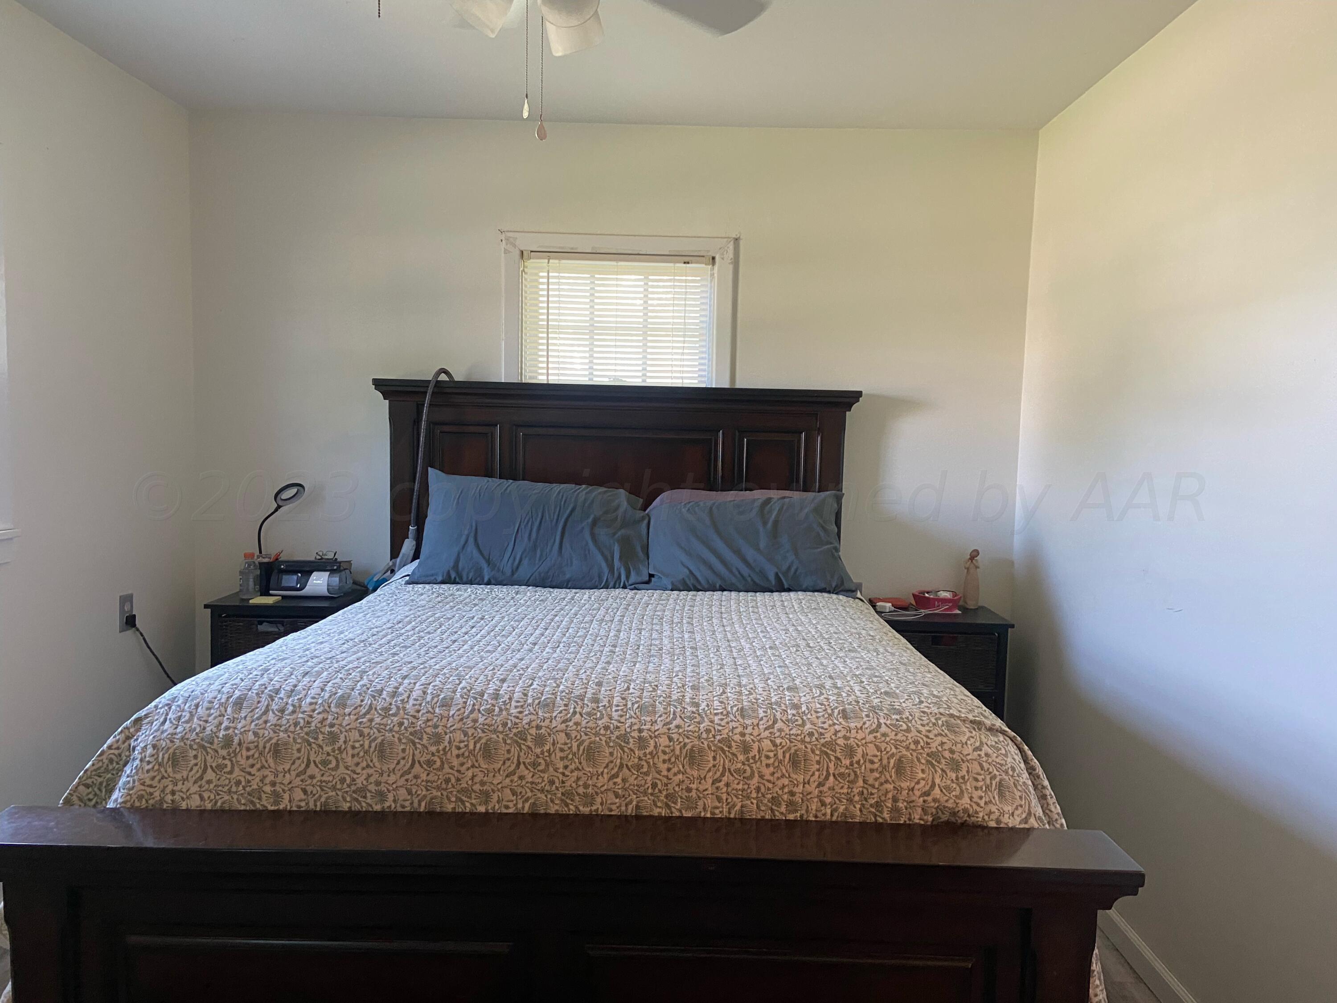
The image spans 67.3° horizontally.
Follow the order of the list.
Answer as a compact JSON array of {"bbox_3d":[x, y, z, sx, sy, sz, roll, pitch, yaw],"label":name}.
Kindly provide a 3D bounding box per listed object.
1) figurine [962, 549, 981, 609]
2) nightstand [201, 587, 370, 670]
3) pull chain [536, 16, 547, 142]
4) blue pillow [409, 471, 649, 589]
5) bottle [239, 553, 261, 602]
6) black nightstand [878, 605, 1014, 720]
[{"bbox_3d":[1.071,0.273,3.542,0.056,0.213,0.050,2,4,10],"label":"figurine"},{"bbox_3d":[-1.307,0.716,3.467,0.446,0.770,0.315,1,4,0],"label":"nightstand"},{"bbox_3d":[-0.208,-0.706,1.652,0.019,0.221,0.012,1,4,0],"label":"pull chain"},{"bbox_3d":[-0.441,0.091,3.274,0.740,0.430,0.180,2,-27,1],"label":"blue pillow"},{"bbox_3d":[-1.427,0.252,3.425,0.069,0.155,0.069,1,4,0],"label":"bottle"},{"bbox_3d":[0.897,0.768,3.462,0.448,0.770,0.315,1,4,0],"label":"black nightstand"}]

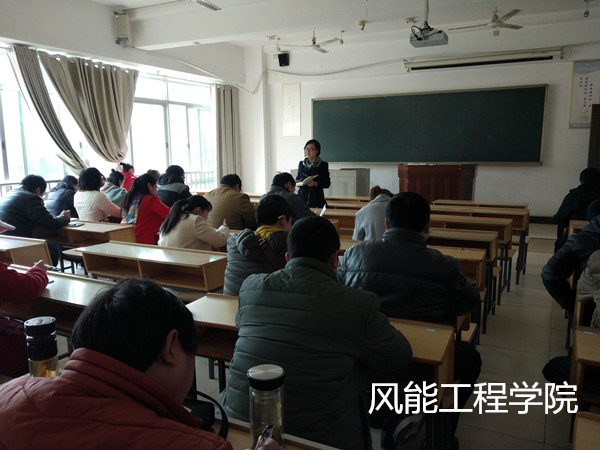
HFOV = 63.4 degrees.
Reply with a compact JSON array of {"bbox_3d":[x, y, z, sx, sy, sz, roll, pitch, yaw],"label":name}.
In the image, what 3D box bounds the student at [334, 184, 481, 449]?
[{"bbox_3d":[0.506,0.469,2.336,0.660,1.280,0.670,4,10,28],"label":"student"}]

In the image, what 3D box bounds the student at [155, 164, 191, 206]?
[{"bbox_3d":[-1.328,-0.026,5.616,0.496,1.328,0.654,4,10,28],"label":"student"}]

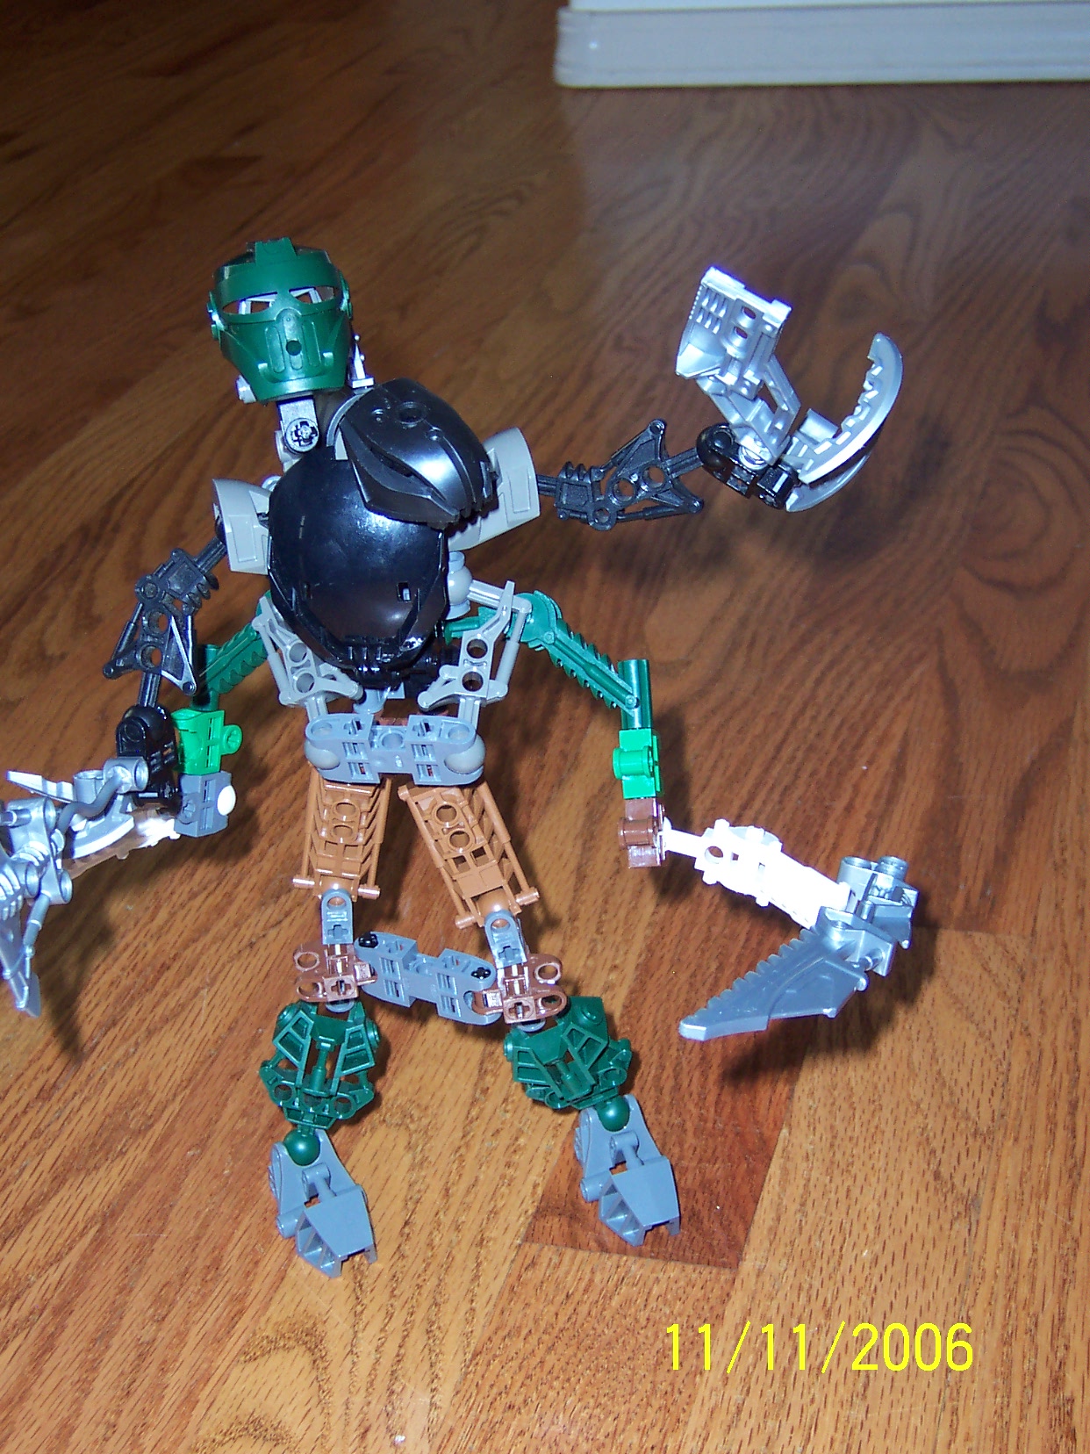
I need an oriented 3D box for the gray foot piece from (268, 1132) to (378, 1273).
[{"bbox_3d":[-0.057,0.122,0.726,0.025,0.025,0.036,-15,28,-26],"label":"gray foot piece"}]

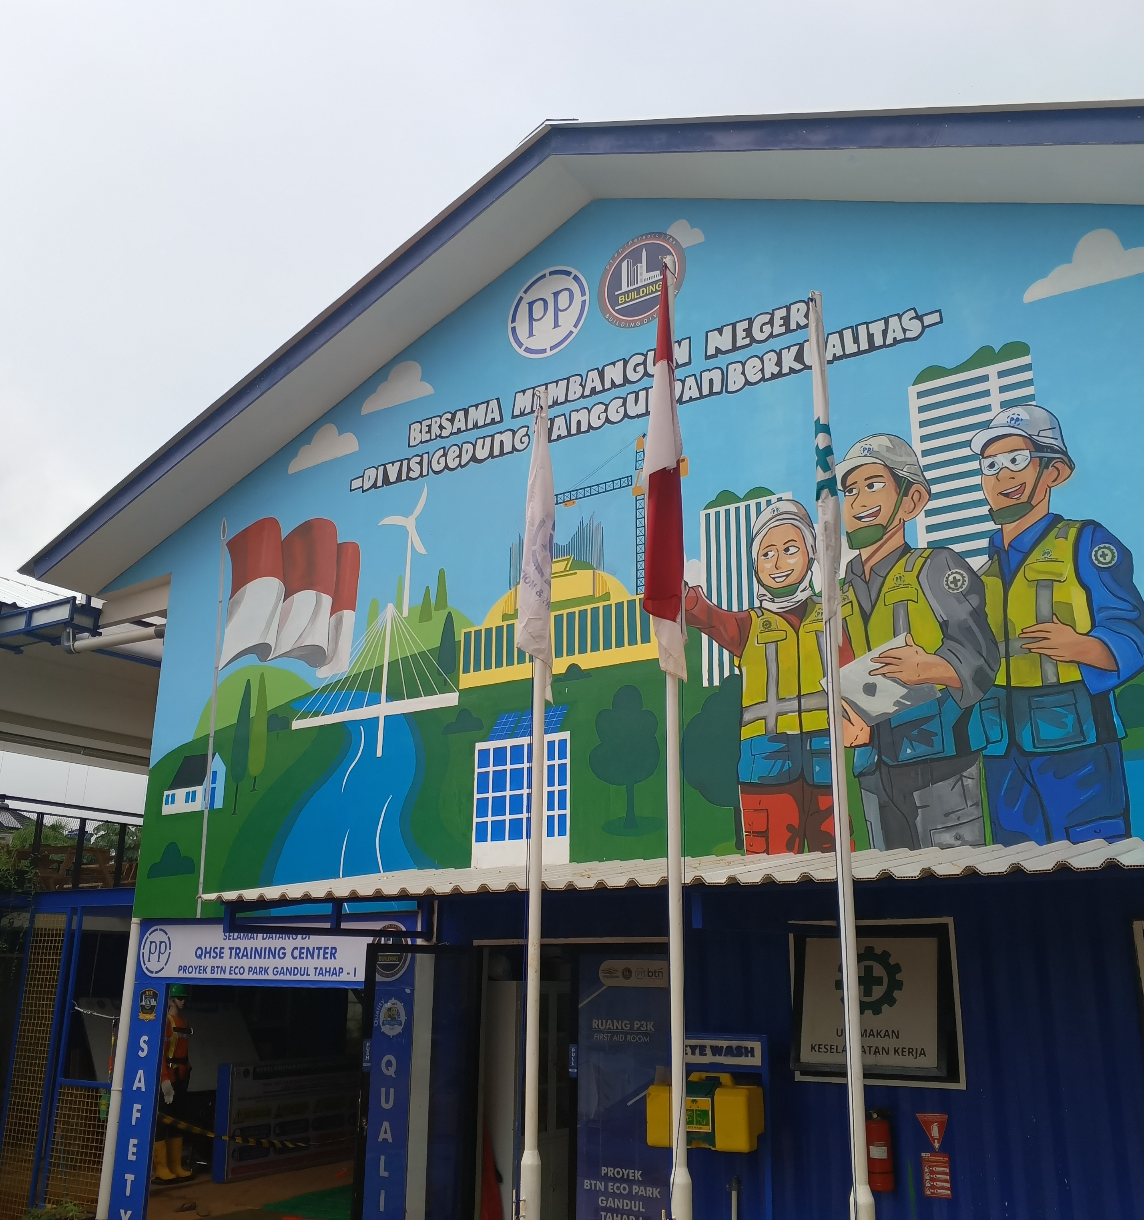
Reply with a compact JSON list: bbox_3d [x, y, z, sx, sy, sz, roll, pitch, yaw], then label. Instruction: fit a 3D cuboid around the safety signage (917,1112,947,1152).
[{"bbox_3d":[1.931,2.789,6.023,0.172,0.175,0.010,-10,-20,30],"label":"safety signage"}]

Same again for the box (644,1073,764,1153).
[{"bbox_3d":[0.774,2.894,6.537,0.635,0.400,0.245,-10,-20,30],"label":"box"}]

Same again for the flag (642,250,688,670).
[{"bbox_3d":[0.405,-0.695,5.191,0.190,2.060,0.140,-10,-20,30],"label":"flag"}]

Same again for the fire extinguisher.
[{"bbox_3d":[1.661,2.901,6.066,0.140,0.405,0.145,-10,-20,30],"label":"fire extinguisher"}]

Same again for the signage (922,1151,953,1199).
[{"bbox_3d":[1.931,2.992,5.960,0.146,0.208,0.010,-10,-20,30],"label":"signage"}]

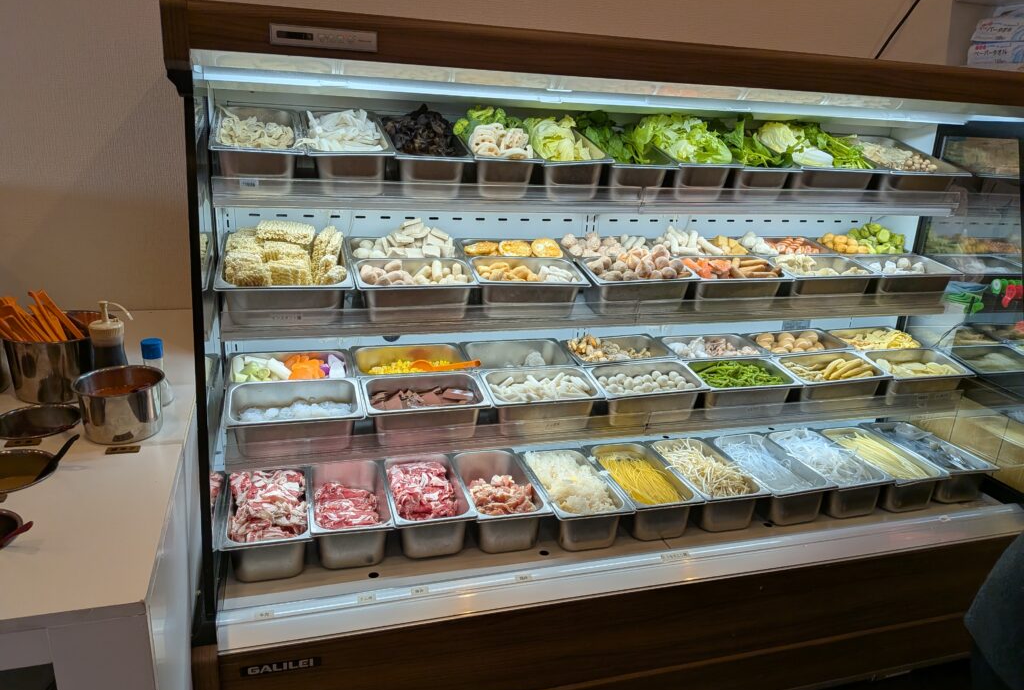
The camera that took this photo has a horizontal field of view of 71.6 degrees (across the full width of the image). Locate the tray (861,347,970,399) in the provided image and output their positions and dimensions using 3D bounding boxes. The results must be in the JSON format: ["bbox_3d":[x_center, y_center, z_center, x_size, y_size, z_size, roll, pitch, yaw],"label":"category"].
[{"bbox_3d":[1.107,0.096,1.968,0.265,0.100,0.162,-2,28,-16],"label":"tray"}]

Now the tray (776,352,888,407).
[{"bbox_3d":[0.841,0.105,1.901,0.265,0.100,0.162,-2,28,-16],"label":"tray"}]

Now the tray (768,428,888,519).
[{"bbox_3d":[0.831,0.341,1.898,0.176,0.100,0.325,-2,19,-16],"label":"tray"}]

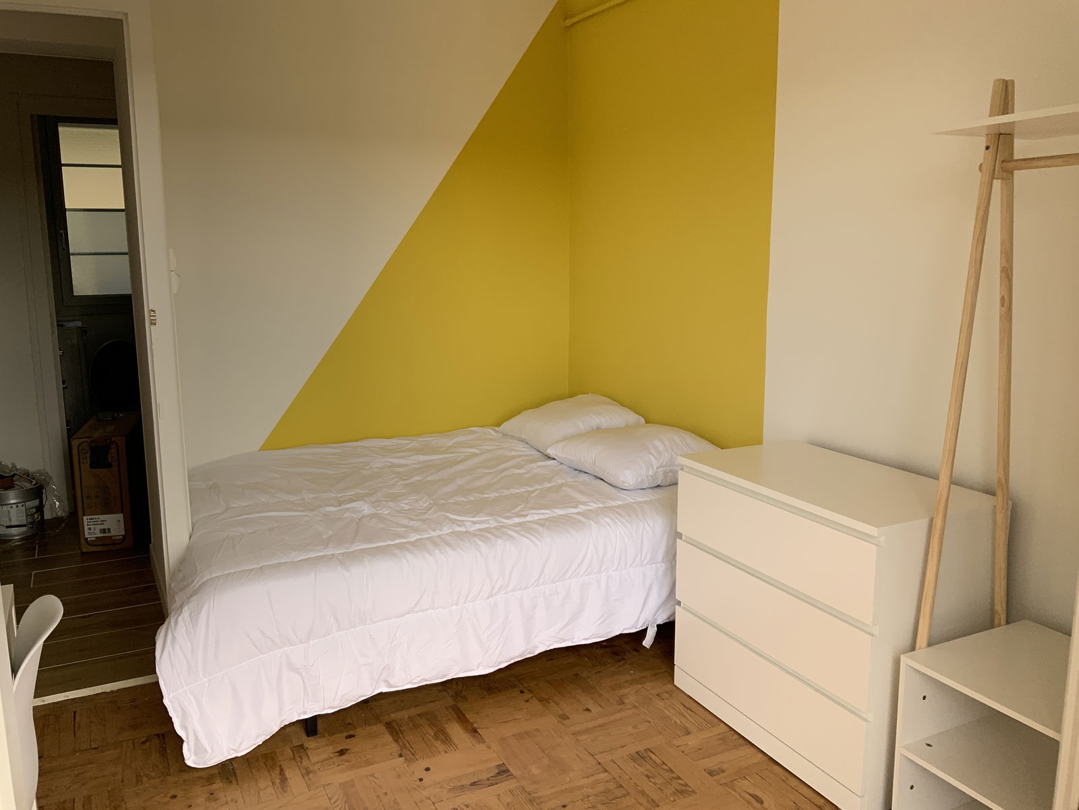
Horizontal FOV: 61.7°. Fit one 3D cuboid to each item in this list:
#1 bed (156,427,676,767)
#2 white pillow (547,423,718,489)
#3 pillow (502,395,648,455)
[{"bbox_3d":[-0.410,0.545,3.489,1.980,0.590,1.500,-5,11,-26],"label":"bed"},{"bbox_3d":[0.375,0.173,3.509,0.490,0.155,0.620,-5,11,-26],"label":"white pillow"},{"bbox_3d":[0.111,0.073,4.061,0.480,0.160,0.640,-5,11,-26],"label":"pillow"}]

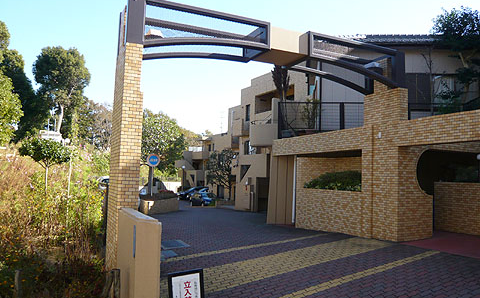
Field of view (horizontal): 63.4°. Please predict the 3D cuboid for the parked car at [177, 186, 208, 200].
[{"bbox_3d":[-5.094,4.928,43.000,4.400,1.500,1.700,5,-6,-44],"label":"parked car"}]

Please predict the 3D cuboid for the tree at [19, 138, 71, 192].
[{"bbox_3d":[-7.552,0.831,15.000,2.000,2.600,2.000,1,-4,0],"label":"tree"}]

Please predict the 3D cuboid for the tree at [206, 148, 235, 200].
[{"bbox_3d":[-1.908,2.447,38.000,2.800,5.200,2.800,1,-4,0],"label":"tree"}]

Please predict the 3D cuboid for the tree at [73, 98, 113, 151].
[{"bbox_3d":[-18.735,-2.511,50.000,5.500,8.200,5.500,1,-4,0],"label":"tree"}]

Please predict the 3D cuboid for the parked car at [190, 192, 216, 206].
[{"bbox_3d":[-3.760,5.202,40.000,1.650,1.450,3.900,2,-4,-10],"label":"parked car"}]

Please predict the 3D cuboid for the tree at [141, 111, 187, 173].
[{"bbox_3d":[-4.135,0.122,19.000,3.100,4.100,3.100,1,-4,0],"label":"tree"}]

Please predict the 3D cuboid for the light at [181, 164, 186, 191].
[{"bbox_3d":[-6.839,3.631,47.000,0.400,3.300,0.400,1,-4,0],"label":"light"}]

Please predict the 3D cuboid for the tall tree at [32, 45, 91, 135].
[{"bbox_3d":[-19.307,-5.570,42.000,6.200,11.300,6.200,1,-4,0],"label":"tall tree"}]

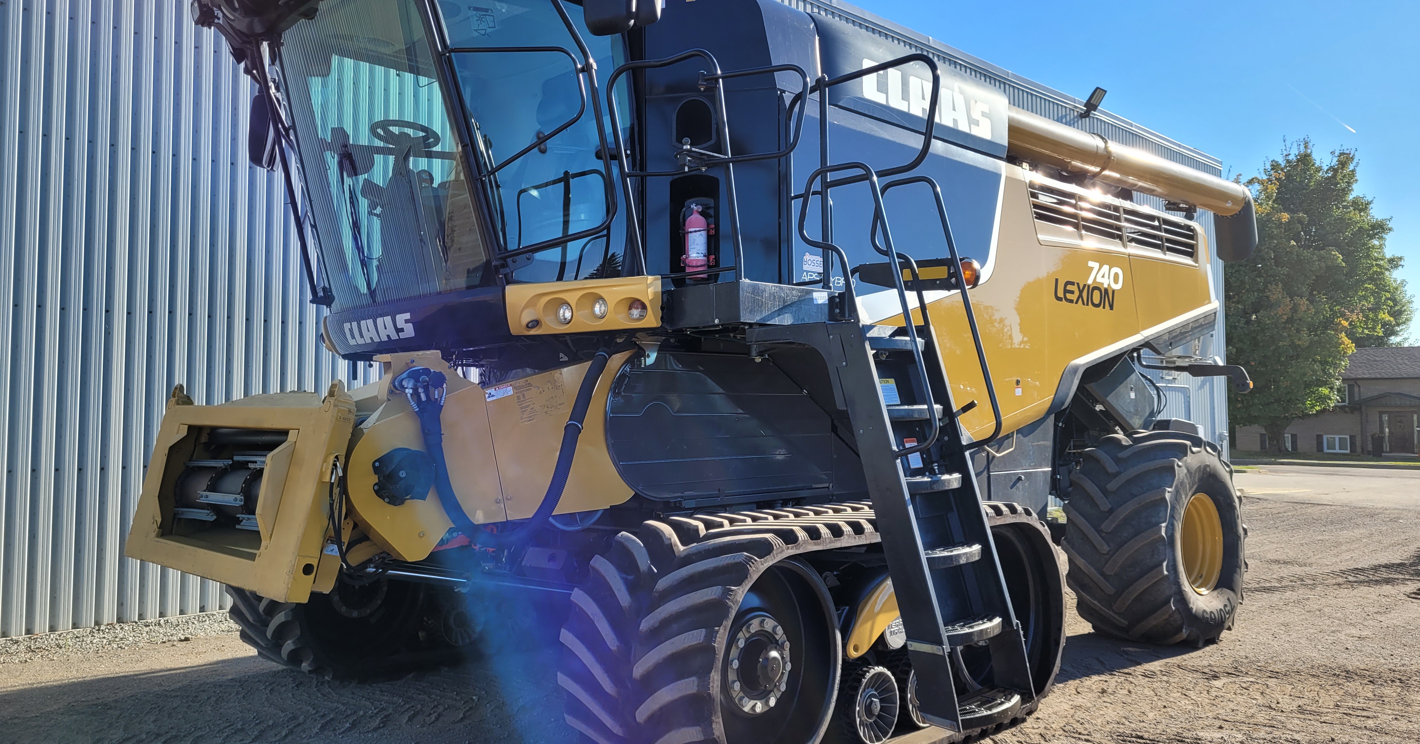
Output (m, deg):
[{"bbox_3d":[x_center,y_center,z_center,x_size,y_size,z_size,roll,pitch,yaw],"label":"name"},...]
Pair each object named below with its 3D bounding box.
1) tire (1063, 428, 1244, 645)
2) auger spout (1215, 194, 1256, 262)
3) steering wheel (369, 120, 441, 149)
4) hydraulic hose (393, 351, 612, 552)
[{"bbox_3d":[3.221,1.195,7.760,1.610,1.550,0.760,3,-5,-45],"label":"tire"},{"bbox_3d":[4.985,-1.355,10.100,0.360,0.620,0.330,3,-5,-45],"label":"auger spout"},{"bbox_3d":[-1.599,-1.244,5.600,0.390,0.070,0.390,-4,-17,45],"label":"steering wheel"},{"bbox_3d":[-0.888,0.361,4.778,1.090,0.880,0.260,3,-5,-45],"label":"hydraulic hose"}]

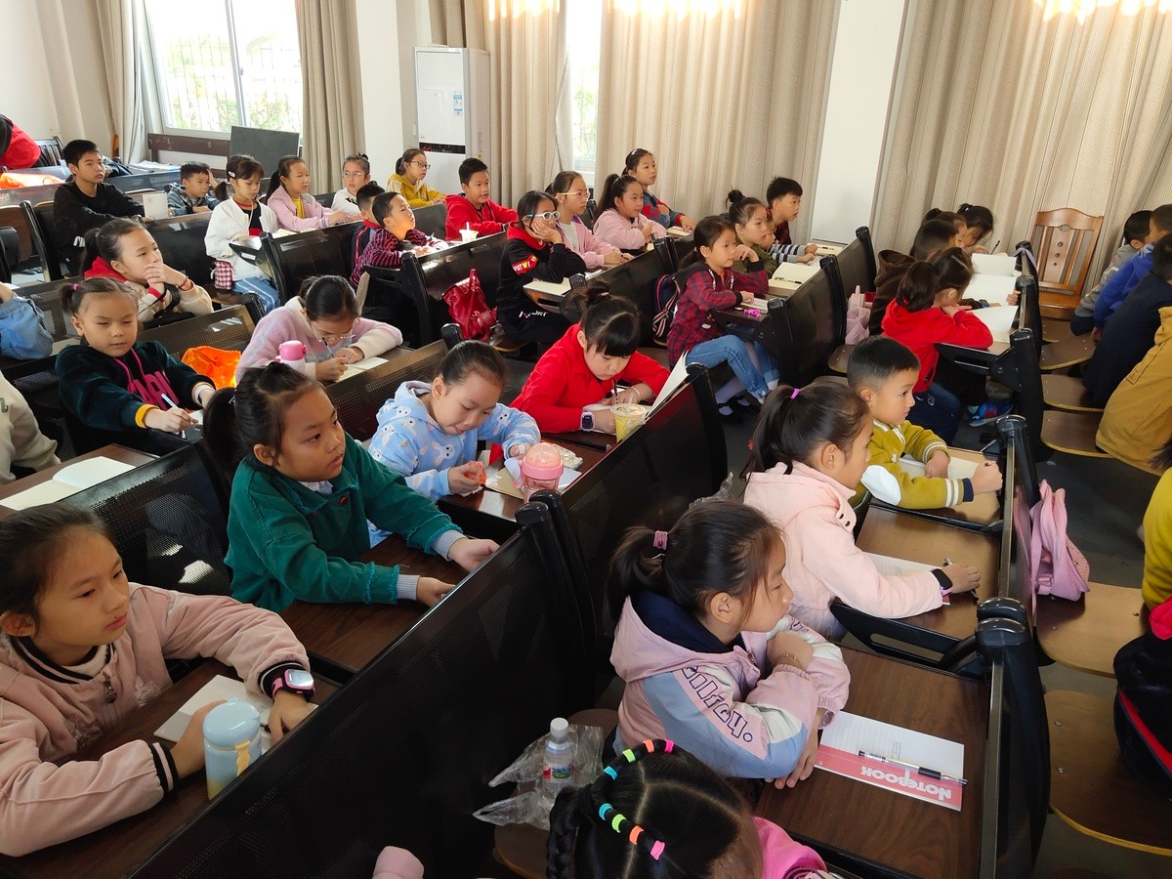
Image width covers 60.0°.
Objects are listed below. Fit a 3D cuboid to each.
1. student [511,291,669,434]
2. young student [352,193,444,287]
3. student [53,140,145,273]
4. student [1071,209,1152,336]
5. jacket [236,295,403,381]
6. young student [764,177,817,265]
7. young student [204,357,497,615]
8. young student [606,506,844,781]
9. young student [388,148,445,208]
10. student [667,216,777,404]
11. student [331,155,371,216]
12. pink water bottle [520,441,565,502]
[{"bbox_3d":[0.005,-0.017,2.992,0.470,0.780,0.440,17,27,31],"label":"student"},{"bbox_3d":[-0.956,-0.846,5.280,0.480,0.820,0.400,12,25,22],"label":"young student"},{"bbox_3d":[-2.645,-1.017,5.561,0.620,1.190,0.440,11,22,20],"label":"student"},{"bbox_3d":[2.664,-0.591,4.946,0.580,1.020,0.420,9,22,21],"label":"student"},{"bbox_3d":[-0.856,-0.247,3.386,0.420,0.440,0.440,20,29,35],"label":"jacket"},{"bbox_3d":[1.084,-0.911,5.810,0.550,1.150,0.400,11,22,20],"label":"young student"},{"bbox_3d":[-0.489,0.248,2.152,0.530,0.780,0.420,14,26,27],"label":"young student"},{"bbox_3d":[0.222,0.614,1.743,0.520,1.100,0.430,11,22,20],"label":"young student"},{"bbox_3d":[-1.137,-1.394,6.863,0.520,1.080,0.420,9,22,21],"label":"young student"},{"bbox_3d":[0.577,-0.500,4.501,0.530,0.930,0.390,12,25,22],"label":"student"},{"bbox_3d":[-1.412,-1.210,6.348,0.520,1.090,0.420,14,25,32],"label":"student"},{"bbox_3d":[-0.102,0.087,2.248,0.090,0.165,0.090,1,21,0],"label":"pink water bottle"}]

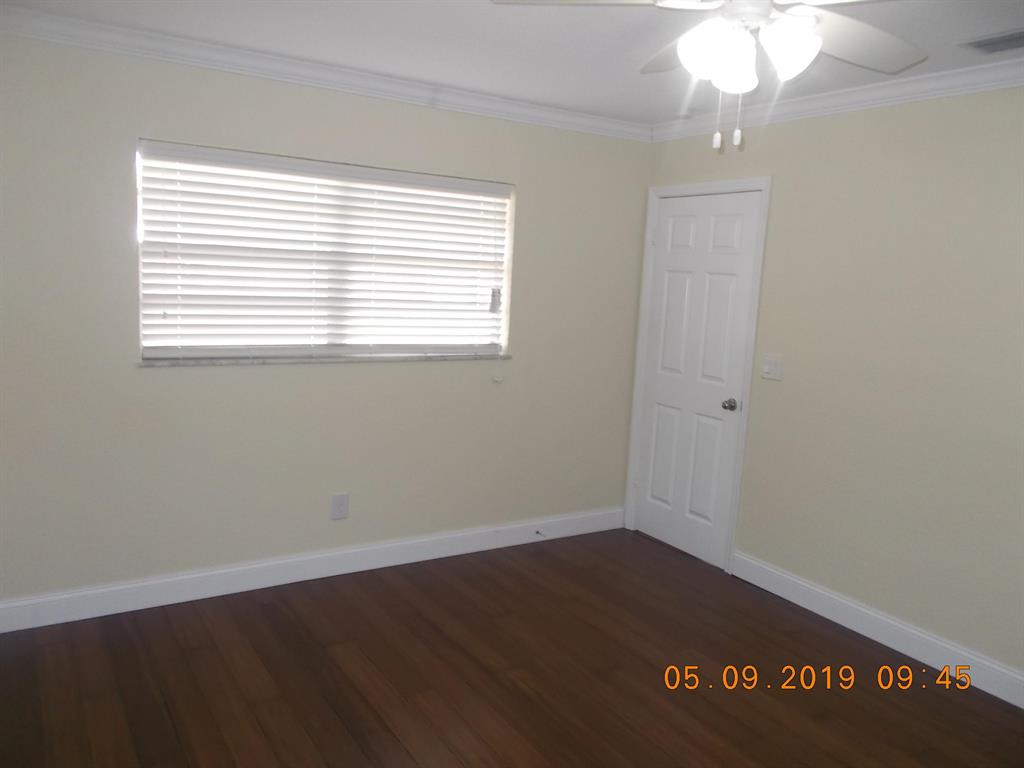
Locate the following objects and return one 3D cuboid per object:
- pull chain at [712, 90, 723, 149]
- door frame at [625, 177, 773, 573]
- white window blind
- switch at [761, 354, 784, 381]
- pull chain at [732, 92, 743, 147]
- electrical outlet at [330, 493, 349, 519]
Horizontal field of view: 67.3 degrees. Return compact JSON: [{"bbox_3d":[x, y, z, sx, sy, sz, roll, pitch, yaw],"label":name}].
[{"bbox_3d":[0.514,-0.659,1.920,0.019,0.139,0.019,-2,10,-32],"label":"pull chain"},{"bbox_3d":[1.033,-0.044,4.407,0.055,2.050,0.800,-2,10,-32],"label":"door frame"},{"bbox_3d":[-0.791,-0.589,3.738,1.830,0.925,0.060,-2,10,-32],"label":"white window blind"},{"bbox_3d":[1.326,-0.088,3.912,0.014,0.125,0.120,-2,10,-32],"label":"switch"},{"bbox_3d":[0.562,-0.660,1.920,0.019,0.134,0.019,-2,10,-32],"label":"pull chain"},{"bbox_3d":[-0.863,0.615,3.866,0.080,0.126,0.012,-2,10,-32],"label":"electrical outlet"}]

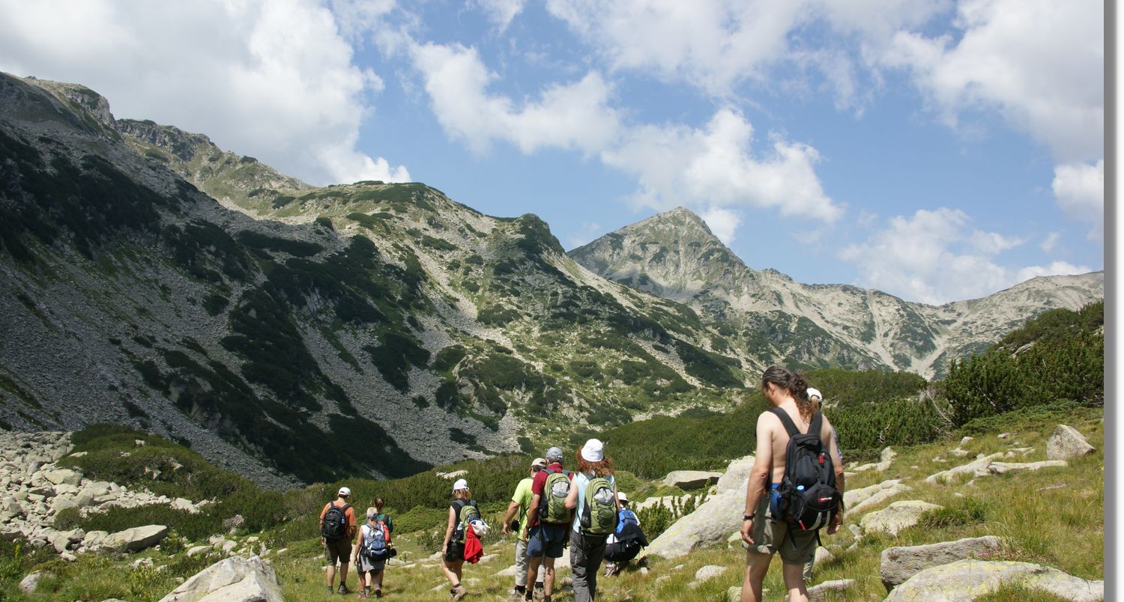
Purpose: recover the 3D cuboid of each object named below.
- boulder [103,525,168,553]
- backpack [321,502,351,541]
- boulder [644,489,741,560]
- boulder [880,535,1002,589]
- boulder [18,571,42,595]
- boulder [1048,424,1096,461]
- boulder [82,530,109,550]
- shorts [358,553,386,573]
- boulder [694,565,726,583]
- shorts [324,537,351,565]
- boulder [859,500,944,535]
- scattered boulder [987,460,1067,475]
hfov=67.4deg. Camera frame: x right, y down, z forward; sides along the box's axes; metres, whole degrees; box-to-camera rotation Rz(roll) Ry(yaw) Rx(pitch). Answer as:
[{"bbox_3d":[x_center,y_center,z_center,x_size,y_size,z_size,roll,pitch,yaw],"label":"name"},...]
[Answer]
[{"bbox_3d":[-9.073,5.062,17.921,1.414,0.561,0.990,2,-3,-27],"label":"boulder"},{"bbox_3d":[-3.662,3.551,13.600,0.360,0.570,0.280,-1,-6,6],"label":"backpack"},{"bbox_3d":[2.074,3.362,12.800,1.700,1.050,1.200,-2,-6,17],"label":"boulder"},{"bbox_3d":[2.959,2.042,6.575,0.962,0.392,0.529,-1,-3,15],"label":"boulder"},{"bbox_3d":[-8.649,4.583,13.700,0.400,0.350,0.360,4,-7,-31],"label":"boulder"},{"bbox_3d":[9.840,2.761,16.300,0.920,0.700,0.750,-3,-7,27],"label":"boulder"},{"bbox_3d":[-10.133,5.197,18.300,0.600,0.400,0.500,3,-7,-27],"label":"boulder"},{"bbox_3d":[-3.038,4.172,13.500,0.420,0.370,0.300,2,-6,-14],"label":"shorts"},{"bbox_3d":[1.510,2.789,8.604,0.326,0.188,0.244,-1,-3,10],"label":"boulder"},{"bbox_3d":[-3.673,4.077,13.800,0.430,0.500,0.320,0,-6,5],"label":"shorts"},{"bbox_3d":[3.810,2.449,9.476,0.927,0.376,0.649,-1,-3,22],"label":"boulder"},{"bbox_3d":[8.274,2.978,15.000,1.380,0.240,0.600,-2,-6,17],"label":"scattered boulder"}]

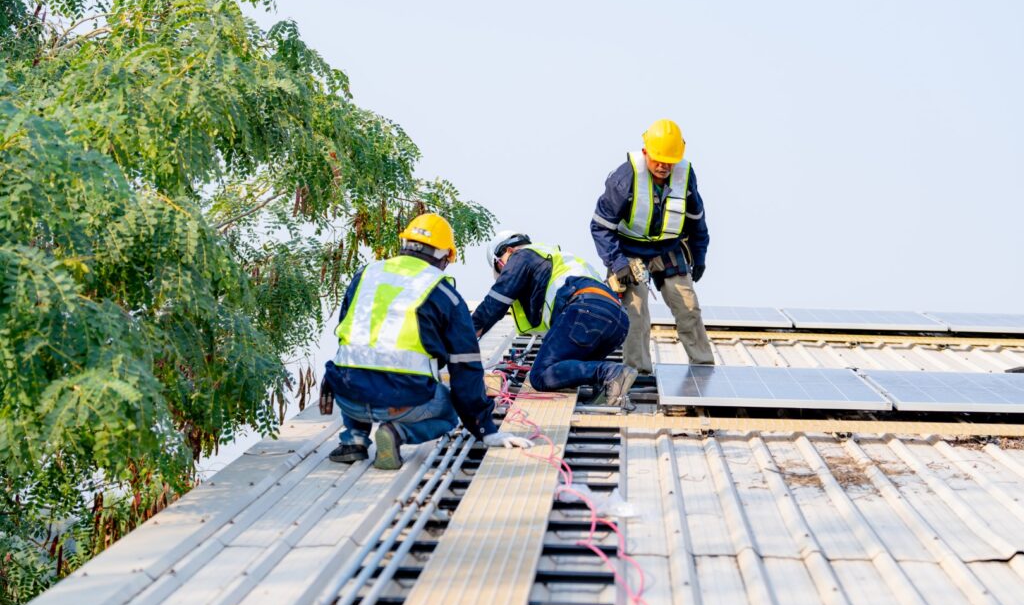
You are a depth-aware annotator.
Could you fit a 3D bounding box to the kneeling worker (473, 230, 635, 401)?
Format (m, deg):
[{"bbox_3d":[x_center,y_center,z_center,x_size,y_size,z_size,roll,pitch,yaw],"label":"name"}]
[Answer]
[{"bbox_3d":[0.200,0.077,12.350,0.800,0.830,0.520,-1,-4,38],"label":"kneeling worker"}]

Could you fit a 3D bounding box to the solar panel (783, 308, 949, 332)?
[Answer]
[{"bbox_3d":[2.521,0.126,18.595,1.027,0.038,2.018,1,3,3],"label":"solar panel"}]

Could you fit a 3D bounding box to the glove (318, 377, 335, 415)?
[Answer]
[{"bbox_3d":[-0.706,0.350,9.750,0.065,0.165,0.085,2,-3,-5],"label":"glove"}]

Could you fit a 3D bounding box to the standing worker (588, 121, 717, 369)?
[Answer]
[{"bbox_3d":[0.755,-0.269,13.750,0.640,1.440,0.550,2,-3,-9],"label":"standing worker"}]

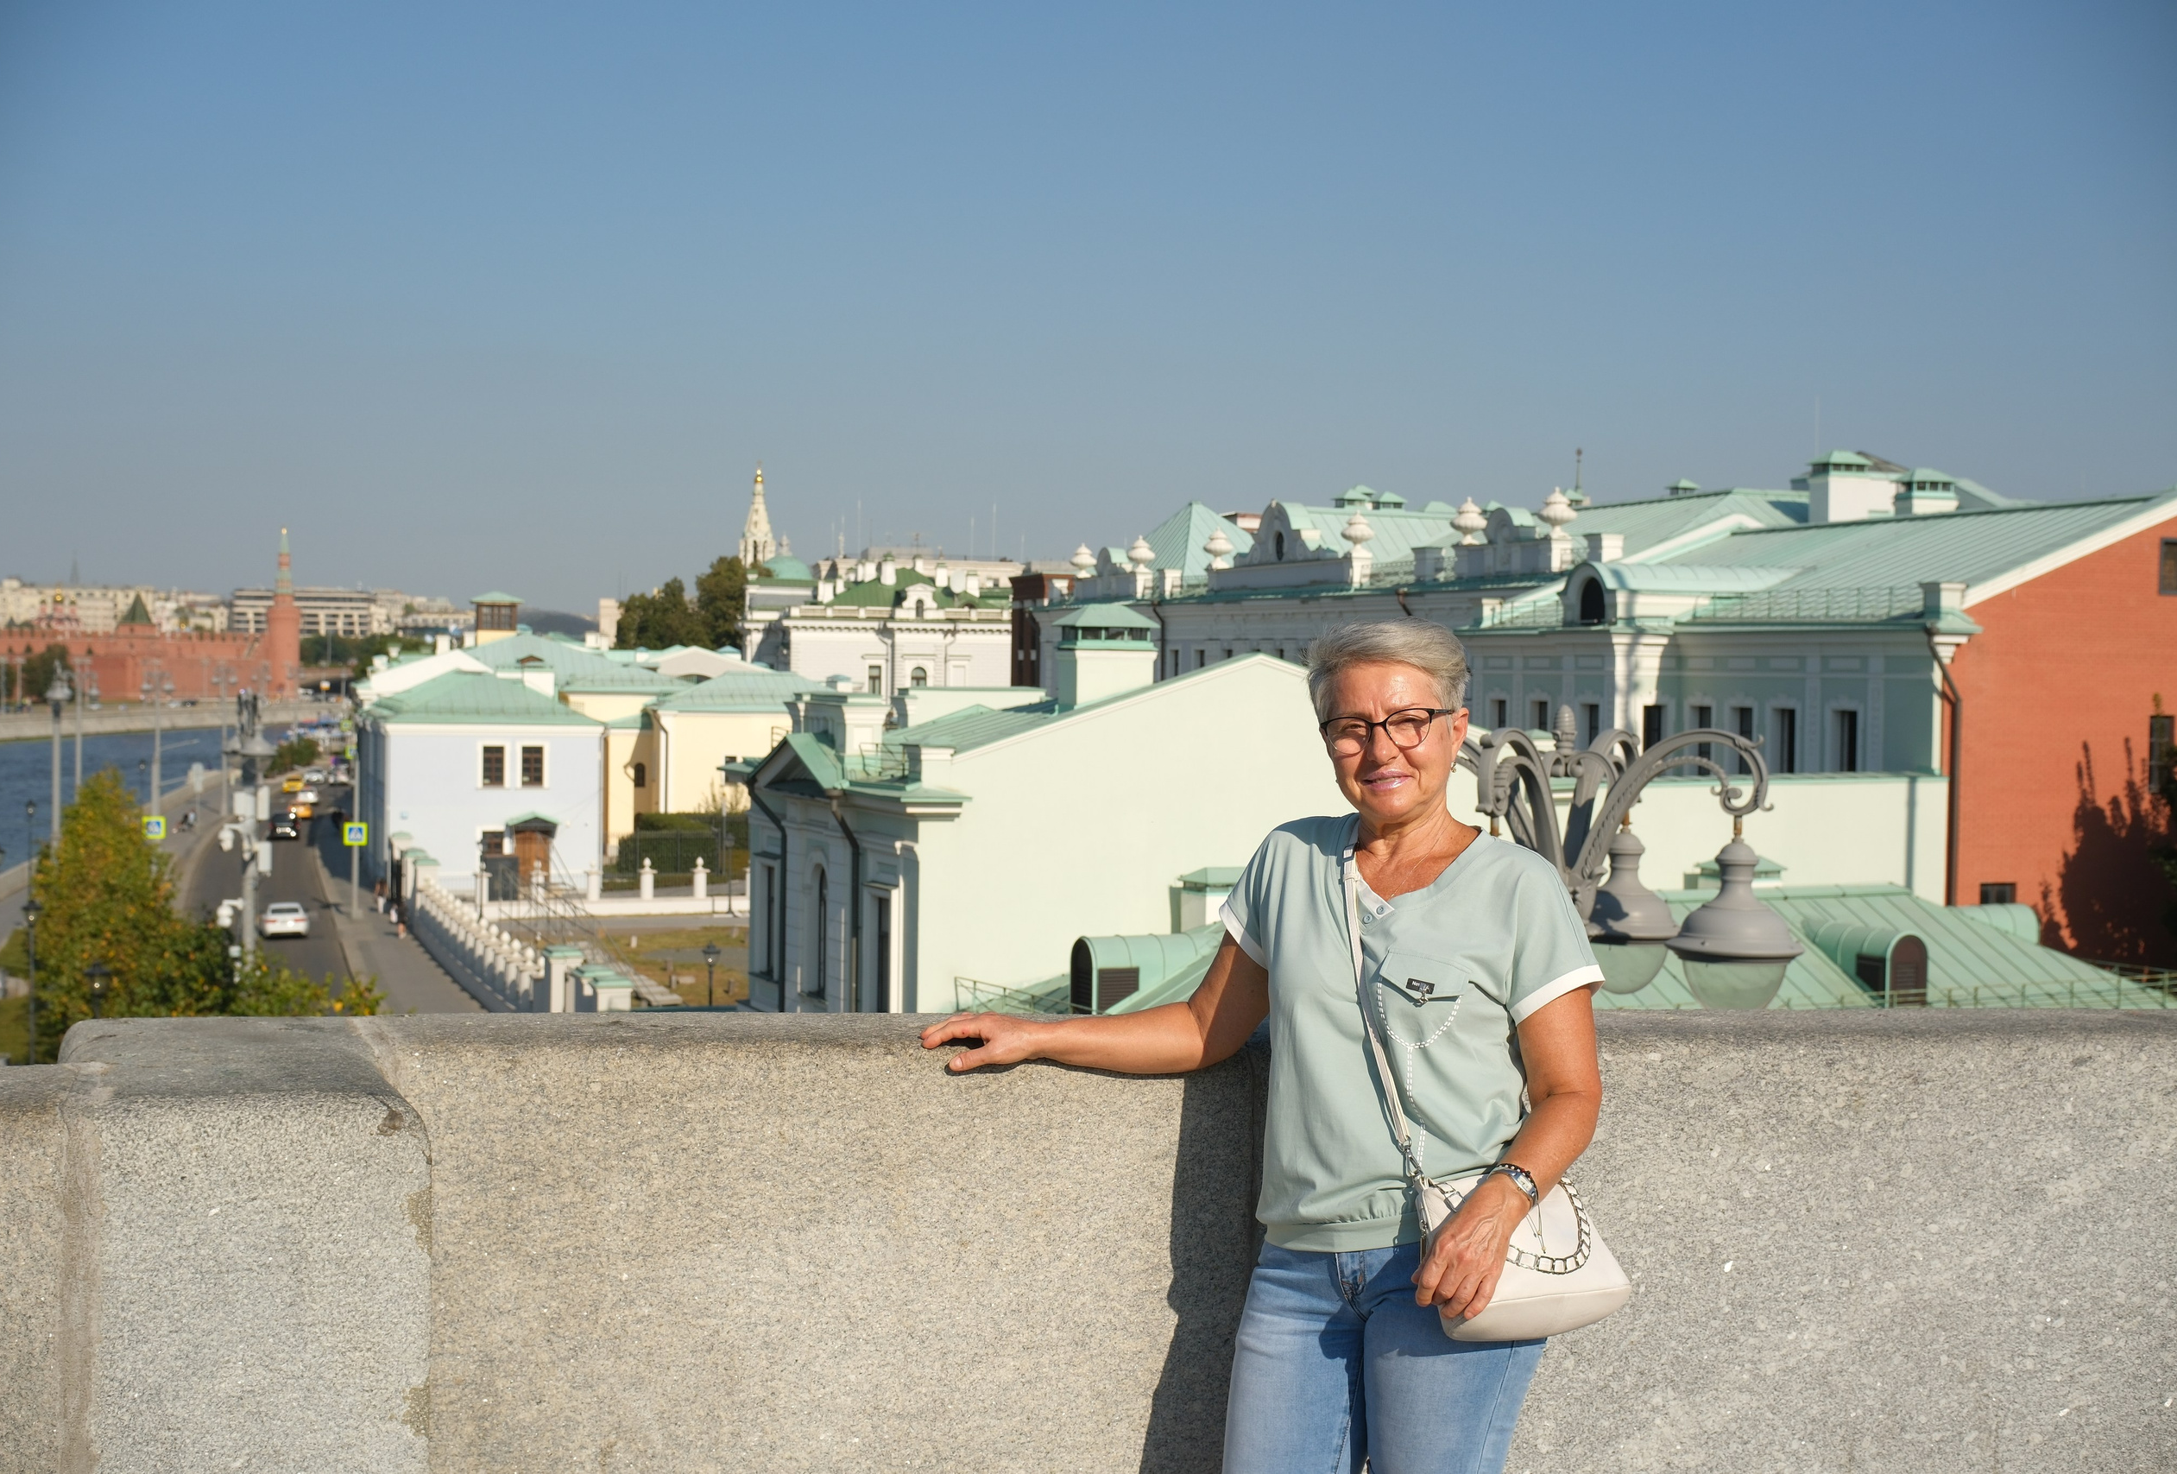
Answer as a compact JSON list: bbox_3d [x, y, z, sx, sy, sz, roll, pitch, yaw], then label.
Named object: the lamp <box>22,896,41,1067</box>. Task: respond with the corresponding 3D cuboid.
[{"bbox_3d":[-26.043,6.687,62.065,0.470,5.390,0.470,0,1,-23],"label":"lamp"}]

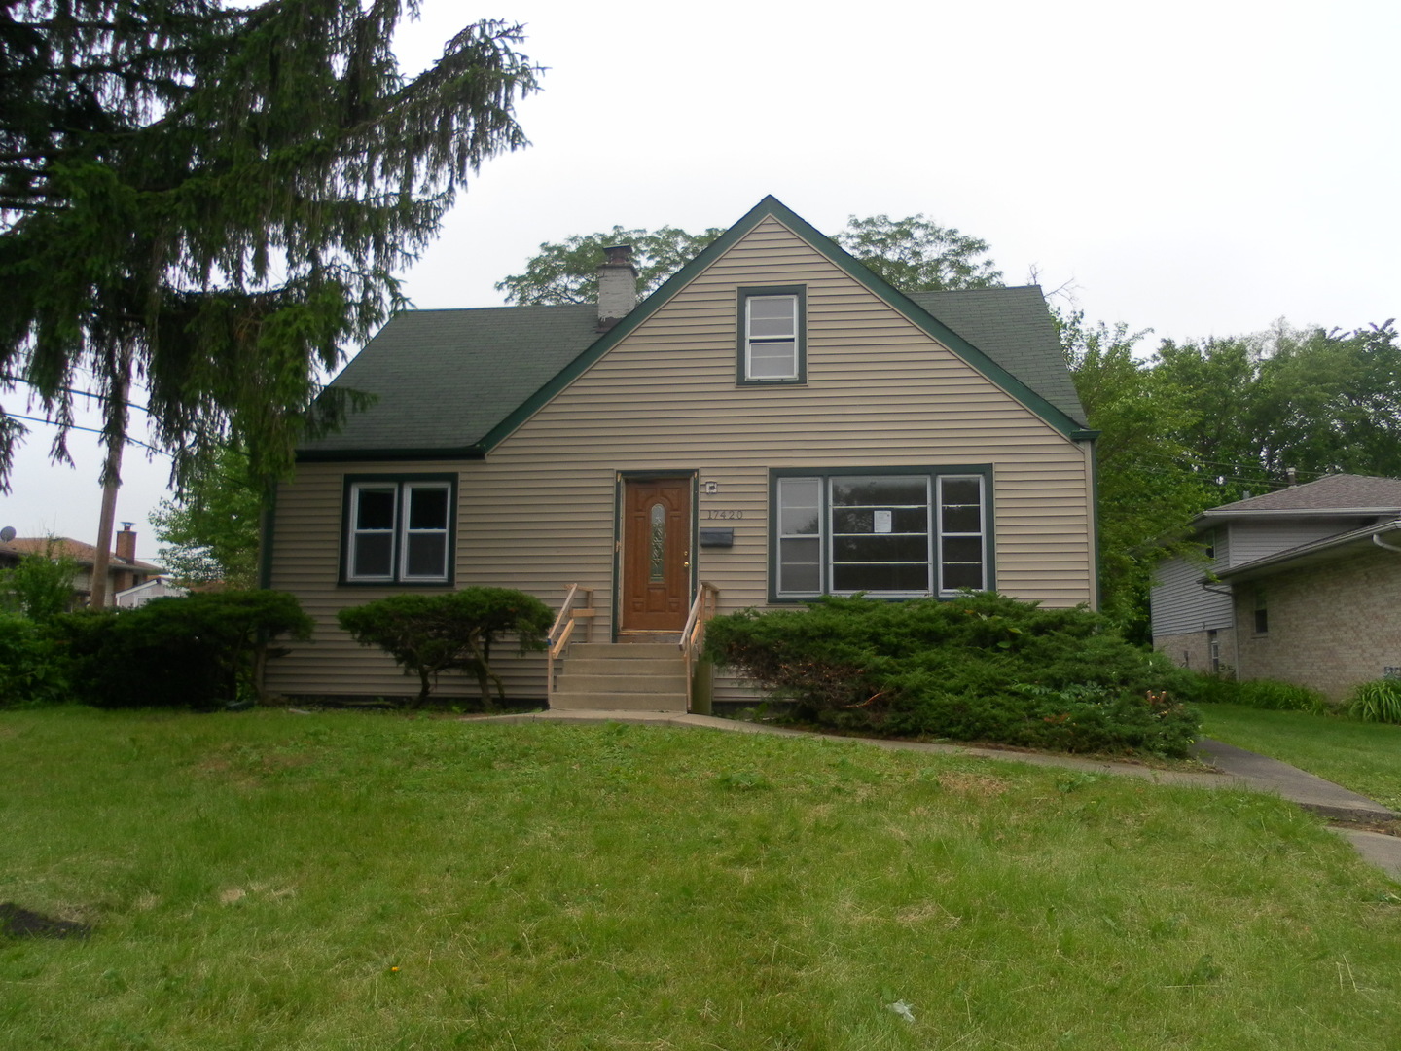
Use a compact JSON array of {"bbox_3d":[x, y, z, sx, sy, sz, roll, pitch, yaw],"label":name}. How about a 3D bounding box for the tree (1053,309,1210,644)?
[{"bbox_3d":[8.154,-0.300,22.265,3.600,8.100,3.800,-1,-8,8],"label":"tree"}]

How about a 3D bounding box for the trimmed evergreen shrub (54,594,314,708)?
[{"bbox_3d":[-6.543,1.585,14.377,3.450,1.500,1.900,-1,-8,8],"label":"trimmed evergreen shrub"}]

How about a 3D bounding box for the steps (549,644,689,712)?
[{"bbox_3d":[-0.746,1.819,13.567,1.530,0.773,2.170,-1,-8,8],"label":"steps"}]

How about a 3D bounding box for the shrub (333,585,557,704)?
[{"bbox_3d":[-3.150,1.491,13.952,2.750,1.450,1.650,-1,-8,8],"label":"shrub"}]

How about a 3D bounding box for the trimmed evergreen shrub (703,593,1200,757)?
[{"bbox_3d":[2.629,1.609,12.611,5.300,1.730,2.300,-1,-8,8],"label":"trimmed evergreen shrub"}]

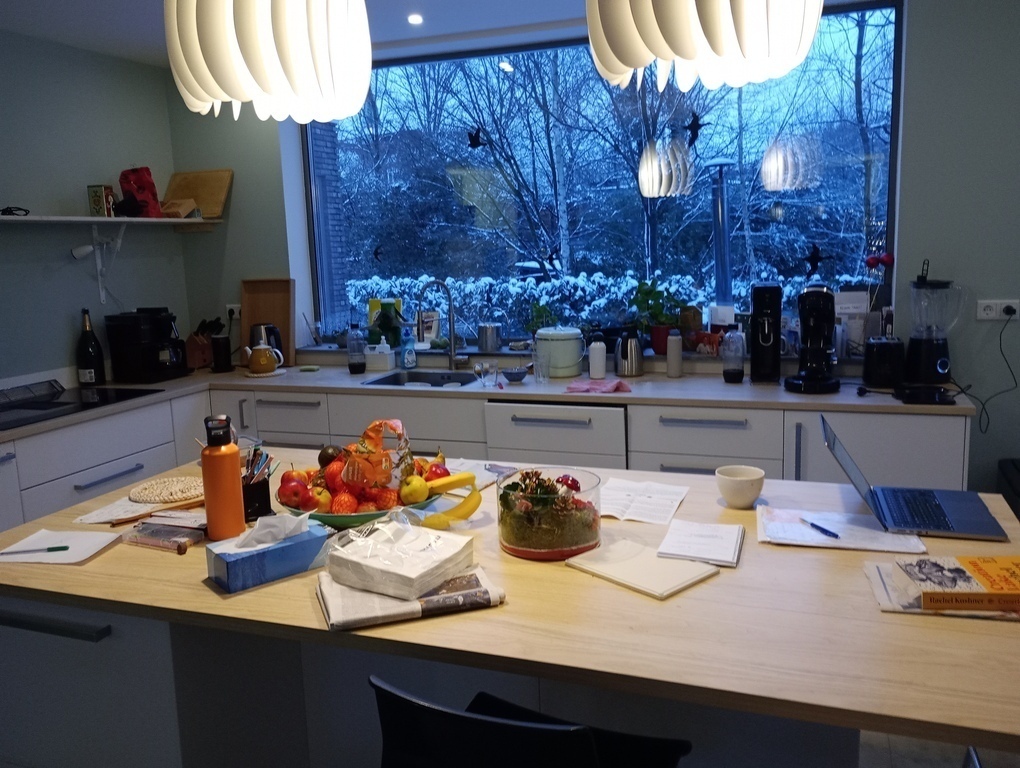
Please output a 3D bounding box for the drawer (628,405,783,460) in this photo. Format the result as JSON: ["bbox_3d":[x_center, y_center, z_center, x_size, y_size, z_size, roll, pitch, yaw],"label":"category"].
[{"bbox_3d":[0.840,0.139,3.469,0.597,0.200,0.500,2,10,20],"label":"drawer"}]

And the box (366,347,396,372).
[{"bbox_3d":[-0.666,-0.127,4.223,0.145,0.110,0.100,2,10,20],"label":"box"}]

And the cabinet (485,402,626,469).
[{"bbox_3d":[0.284,0.406,3.697,0.600,0.750,0.580,2,10,20],"label":"cabinet"}]

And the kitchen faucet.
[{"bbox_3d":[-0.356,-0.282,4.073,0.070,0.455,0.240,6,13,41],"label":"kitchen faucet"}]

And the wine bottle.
[{"bbox_3d":[-2.056,-0.181,4.049,0.111,0.368,0.111,2,10,20],"label":"wine bottle"}]

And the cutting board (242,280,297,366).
[{"bbox_3d":[-1.317,-0.326,4.498,0.302,0.466,0.050,2,1,20],"label":"cutting board"}]

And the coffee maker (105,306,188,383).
[{"bbox_3d":[-1.817,-0.201,4.215,0.300,0.345,0.320,2,10,20],"label":"coffee maker"}]

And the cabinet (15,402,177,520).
[{"bbox_3d":[-1.957,0.528,3.580,0.600,0.820,0.800,2,10,20],"label":"cabinet"}]

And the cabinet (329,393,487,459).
[{"bbox_3d":[-0.356,0.400,4.011,0.785,0.820,0.600,2,10,20],"label":"cabinet"}]

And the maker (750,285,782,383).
[{"bbox_3d":[1.107,-0.224,3.553,0.118,0.410,0.200,2,10,20],"label":"maker"}]

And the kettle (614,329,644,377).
[{"bbox_3d":[0.547,-0.141,3.785,0.125,0.205,0.155,2,10,20],"label":"kettle"}]

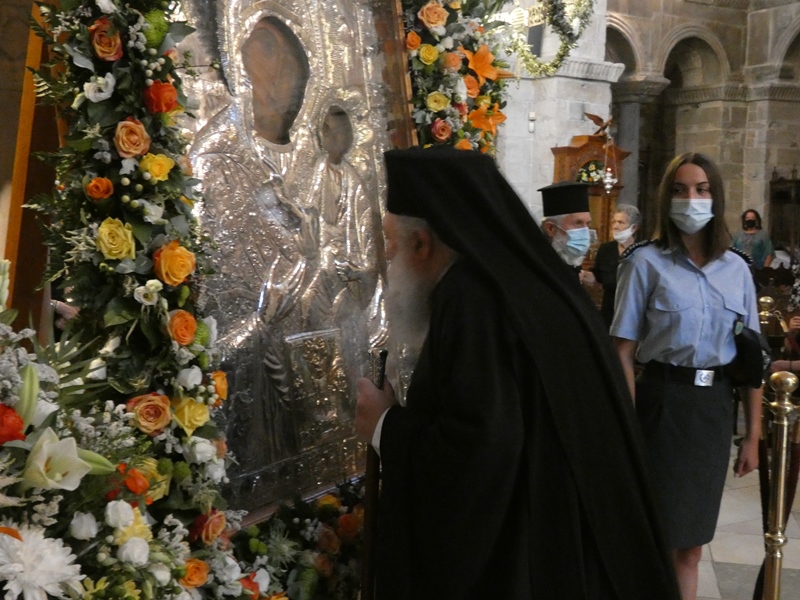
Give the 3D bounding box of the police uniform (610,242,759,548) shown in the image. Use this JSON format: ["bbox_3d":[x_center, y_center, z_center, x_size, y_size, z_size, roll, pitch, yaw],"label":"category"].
[{"bbox_3d":[0.847,0.290,2.960,0.430,0.920,0.270,0,5,-3],"label":"police uniform"}]

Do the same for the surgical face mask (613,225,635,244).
[{"bbox_3d":[1.383,-0.408,6.150,0.085,0.110,0.130,-3,6,-28],"label":"surgical face mask"}]

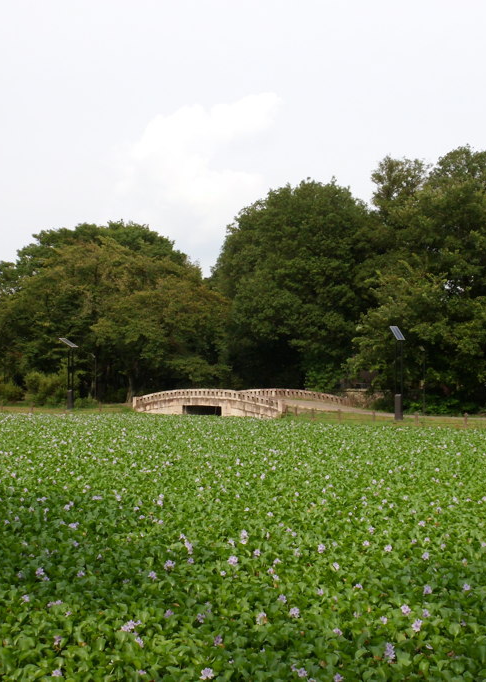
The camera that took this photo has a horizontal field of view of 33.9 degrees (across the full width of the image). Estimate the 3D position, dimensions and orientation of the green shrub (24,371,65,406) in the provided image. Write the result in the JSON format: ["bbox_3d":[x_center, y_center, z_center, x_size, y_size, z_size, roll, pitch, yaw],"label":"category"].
[{"bbox_3d":[-12.776,3.040,51.500,2.700,2.300,2.300,0,-3,-6],"label":"green shrub"}]

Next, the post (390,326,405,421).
[{"bbox_3d":[6.572,1.380,33.800,0.420,4.000,0.700,2,-3,-34],"label":"post"}]

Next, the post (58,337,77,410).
[{"bbox_3d":[-9.743,1.843,44.400,0.450,4.000,0.800,3,-4,-45],"label":"post"}]

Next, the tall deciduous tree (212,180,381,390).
[{"bbox_3d":[3.898,-3.570,58.000,12.000,16.200,11.500,0,-3,0],"label":"tall deciduous tree"}]

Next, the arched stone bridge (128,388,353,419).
[{"bbox_3d":[-0.254,3.363,43.200,10.380,1.600,6.200,-2,-4,39],"label":"arched stone bridge"}]

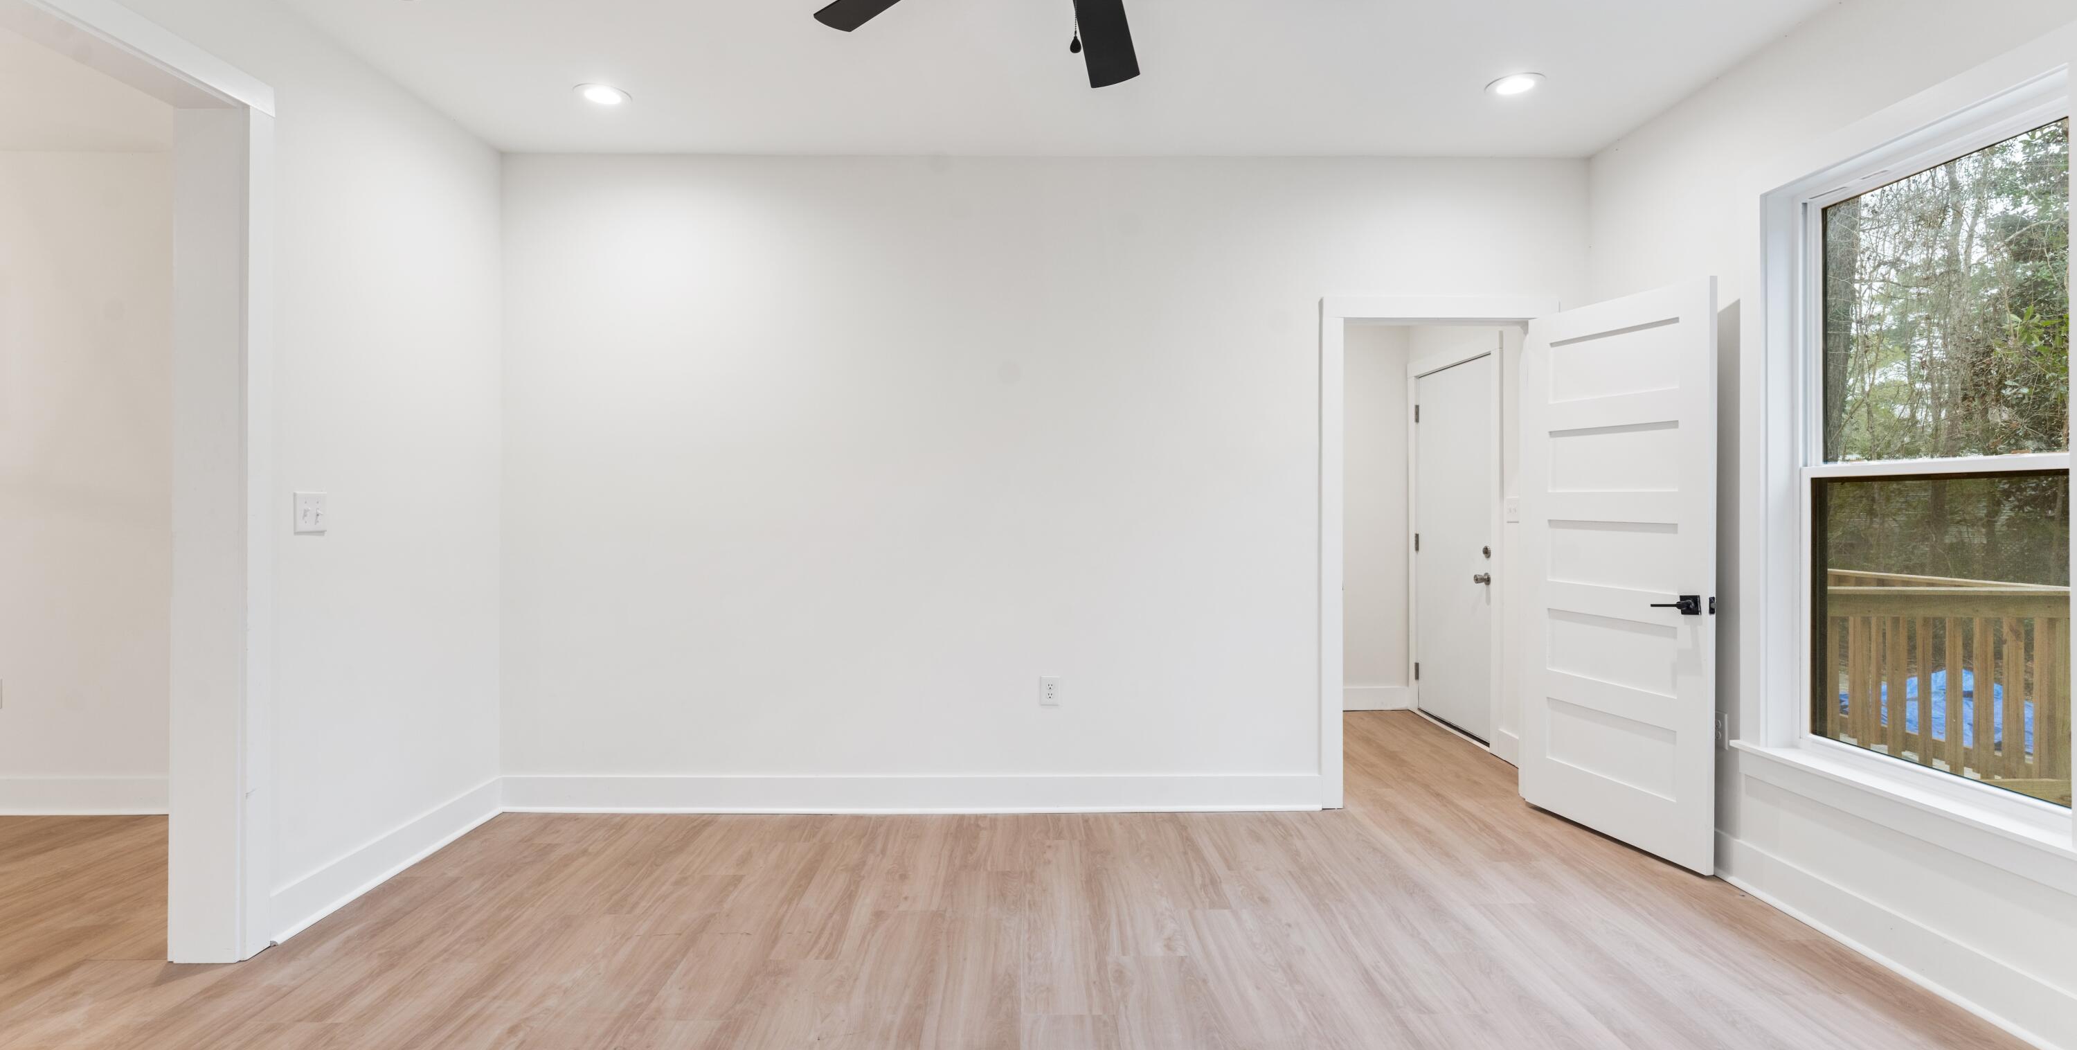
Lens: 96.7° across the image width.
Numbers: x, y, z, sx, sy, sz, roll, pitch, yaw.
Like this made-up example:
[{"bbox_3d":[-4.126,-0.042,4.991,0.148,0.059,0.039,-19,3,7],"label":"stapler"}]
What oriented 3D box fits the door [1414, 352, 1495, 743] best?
[{"bbox_3d":[2.355,0.117,5.220,0.045,2.020,0.860,0,1,-1],"label":"door"}]

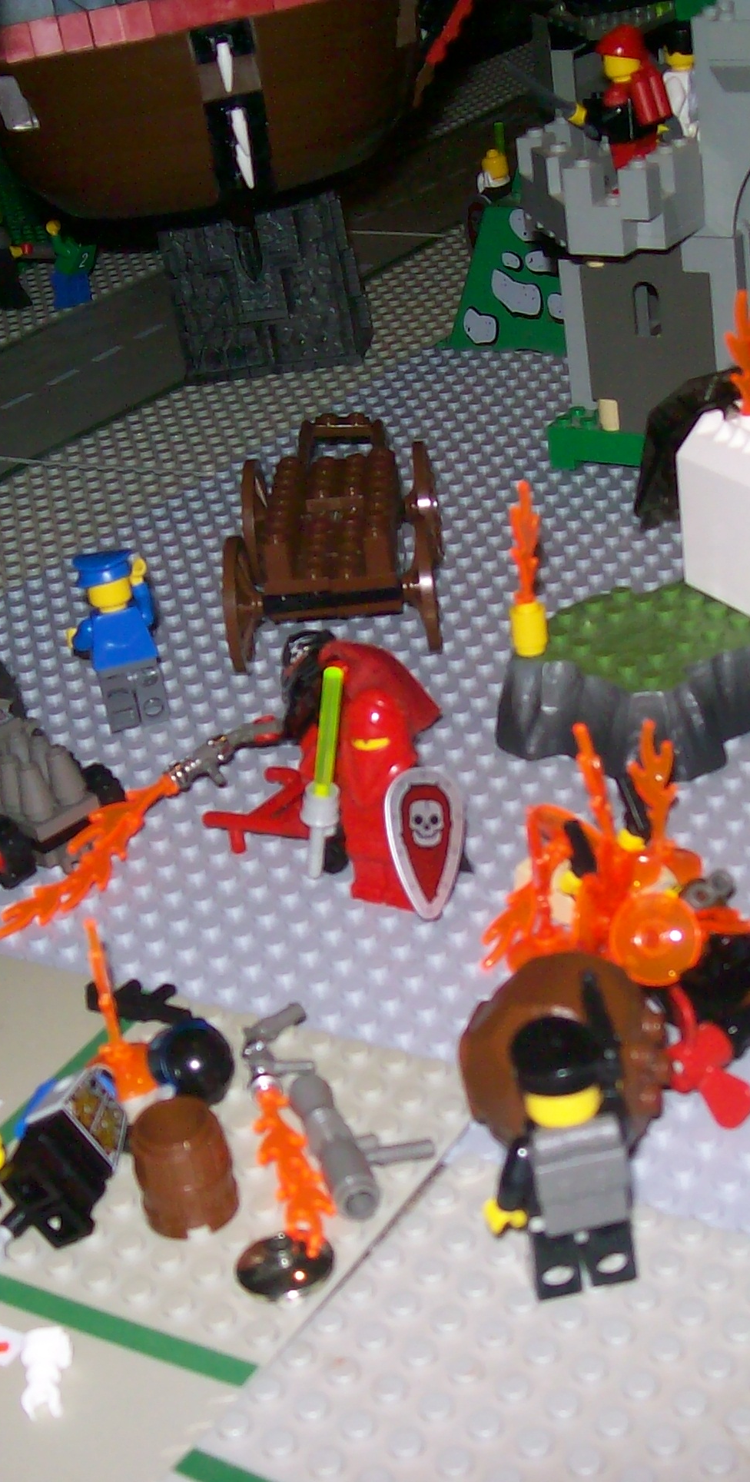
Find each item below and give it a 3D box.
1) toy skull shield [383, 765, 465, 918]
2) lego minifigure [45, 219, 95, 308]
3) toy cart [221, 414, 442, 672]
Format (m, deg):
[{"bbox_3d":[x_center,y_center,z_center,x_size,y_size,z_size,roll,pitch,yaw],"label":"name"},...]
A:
[{"bbox_3d":[0.010,0.020,0.404,0.017,0.031,0.006,-6,16,-15],"label":"toy skull shield"},{"bbox_3d":[-0.133,-0.209,0.885,0.022,0.041,0.015,-13,27,-7],"label":"lego minifigure"},{"bbox_3d":[-0.009,-0.057,0.557,0.054,0.036,0.118,-6,27,7],"label":"toy cart"}]

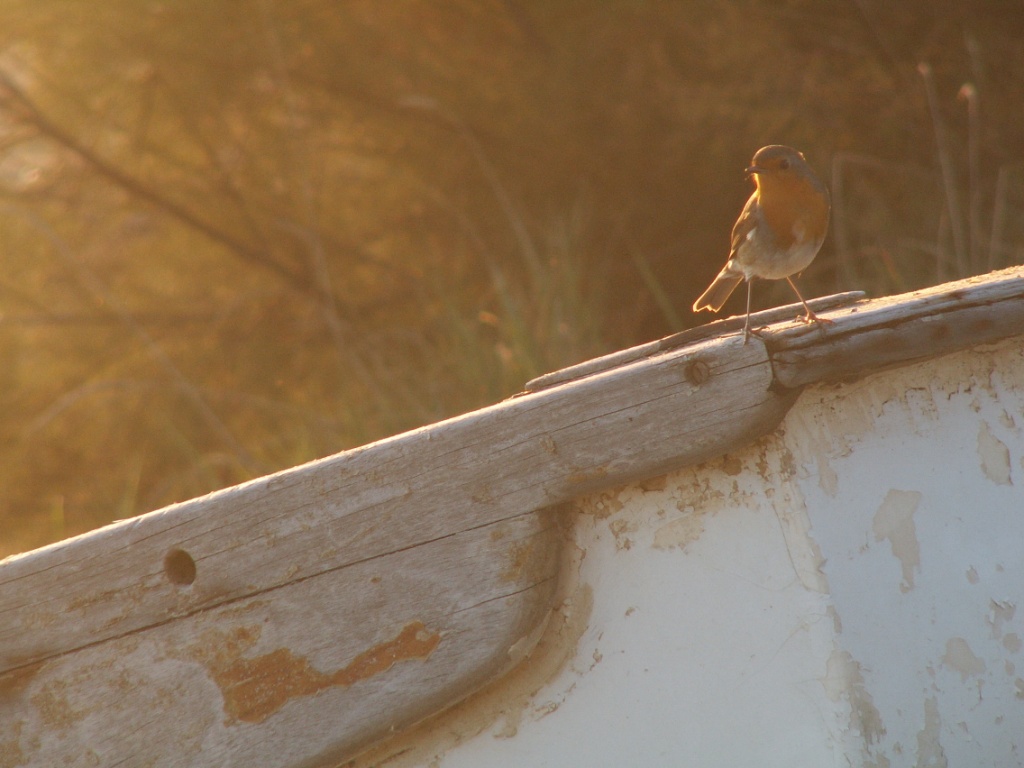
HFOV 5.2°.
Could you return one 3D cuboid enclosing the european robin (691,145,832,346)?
[{"bbox_3d":[0.144,-0.084,6.700,0.060,0.118,0.110,0,0,-32],"label":"european robin"}]

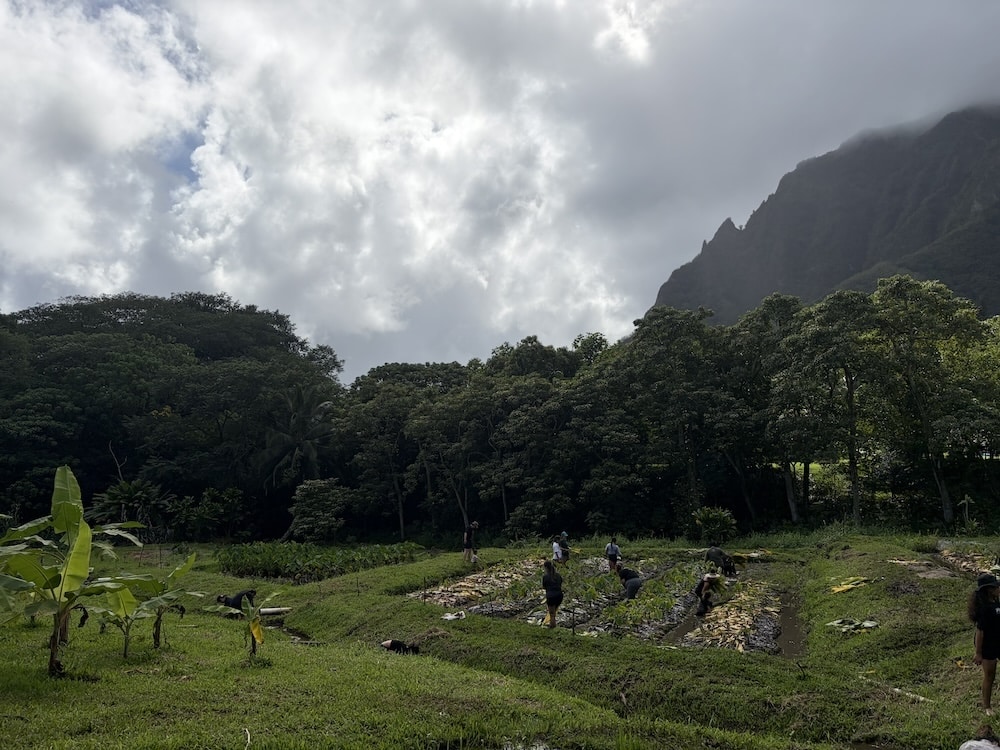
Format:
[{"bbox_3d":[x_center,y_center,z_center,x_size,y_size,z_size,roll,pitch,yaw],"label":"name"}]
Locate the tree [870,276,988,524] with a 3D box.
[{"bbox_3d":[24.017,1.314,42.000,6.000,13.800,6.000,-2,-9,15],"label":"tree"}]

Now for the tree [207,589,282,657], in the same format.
[{"bbox_3d":[-4.626,4.500,13.600,1.250,1.150,1.100,1,-9,-8],"label":"tree"}]

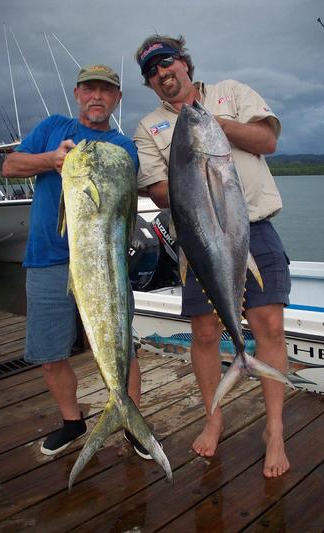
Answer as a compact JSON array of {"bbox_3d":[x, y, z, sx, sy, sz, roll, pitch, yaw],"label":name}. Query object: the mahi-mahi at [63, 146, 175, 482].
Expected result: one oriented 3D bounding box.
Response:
[{"bbox_3d":[-0.188,0.208,2.158,0.400,1.333,0.170,-1,7,12],"label":"mahi-mahi"}]

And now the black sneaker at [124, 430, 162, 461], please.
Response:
[{"bbox_3d":[-0.081,0.780,2.669,0.110,0.110,0.285,-6,10,-28],"label":"black sneaker"}]

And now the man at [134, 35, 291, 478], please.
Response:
[{"bbox_3d":[0.234,-0.052,2.443,0.640,1.810,0.500,1,9,14],"label":"man"}]

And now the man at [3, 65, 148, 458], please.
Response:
[{"bbox_3d":[-0.335,0.004,2.480,0.640,1.715,0.470,-2,9,-4],"label":"man"}]

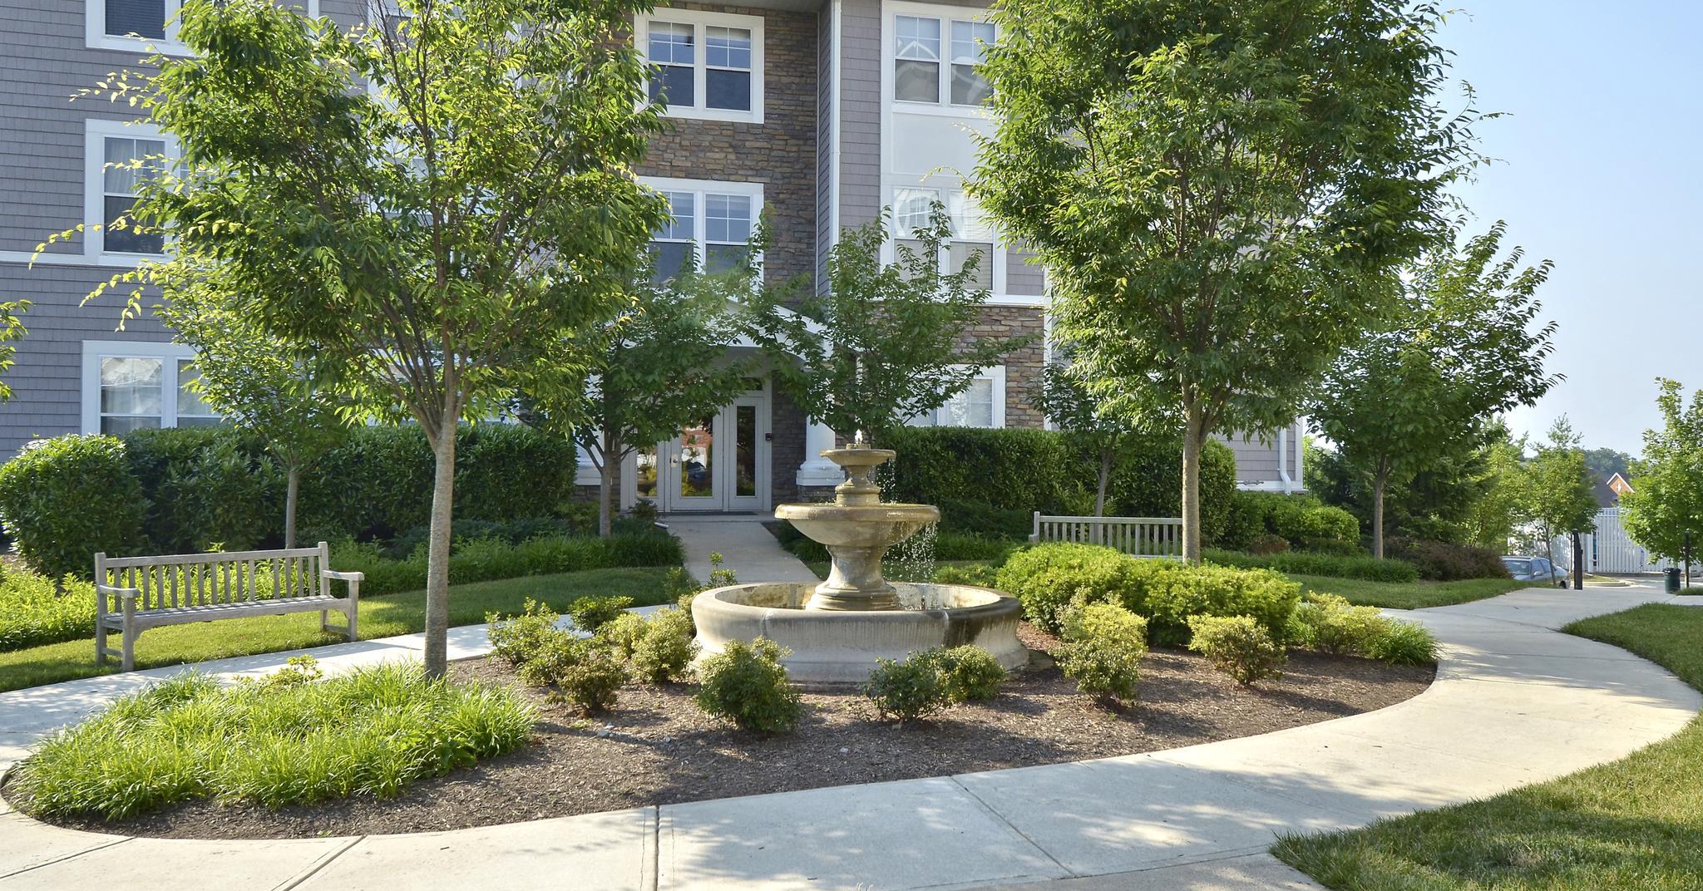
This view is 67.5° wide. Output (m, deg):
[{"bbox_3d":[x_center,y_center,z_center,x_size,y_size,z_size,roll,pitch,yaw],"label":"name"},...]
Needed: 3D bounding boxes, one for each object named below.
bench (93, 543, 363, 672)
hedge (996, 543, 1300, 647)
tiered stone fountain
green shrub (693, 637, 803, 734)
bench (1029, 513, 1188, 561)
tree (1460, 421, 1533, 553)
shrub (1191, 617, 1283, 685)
[{"bbox_3d":[-4.897,1.216,10.119,0.610,0.870,1.870,0,-1,38],"label":"bench"},{"bbox_3d":[2.794,1.355,12.000,2.600,0.780,1.200,0,0,18],"label":"hedge"},{"bbox_3d":[0.045,0.798,10.093,2.650,1.710,2.650,0,-1,0],"label":"tiered stone fountain"},{"bbox_3d":[-0.635,1.455,7.750,0.670,0.600,0.650,0,-1,0],"label":"green shrub"},{"bbox_3d":[2.973,1.217,14.459,1.870,0.870,0.610,0,-1,15],"label":"bench"},{"bbox_3d":[13.077,0.922,26.000,1.800,3.000,1.800,0,0,0],"label":"tree"},{"bbox_3d":[2.671,1.399,8.838,0.660,0.500,0.620,0,-1,0],"label":"shrub"}]

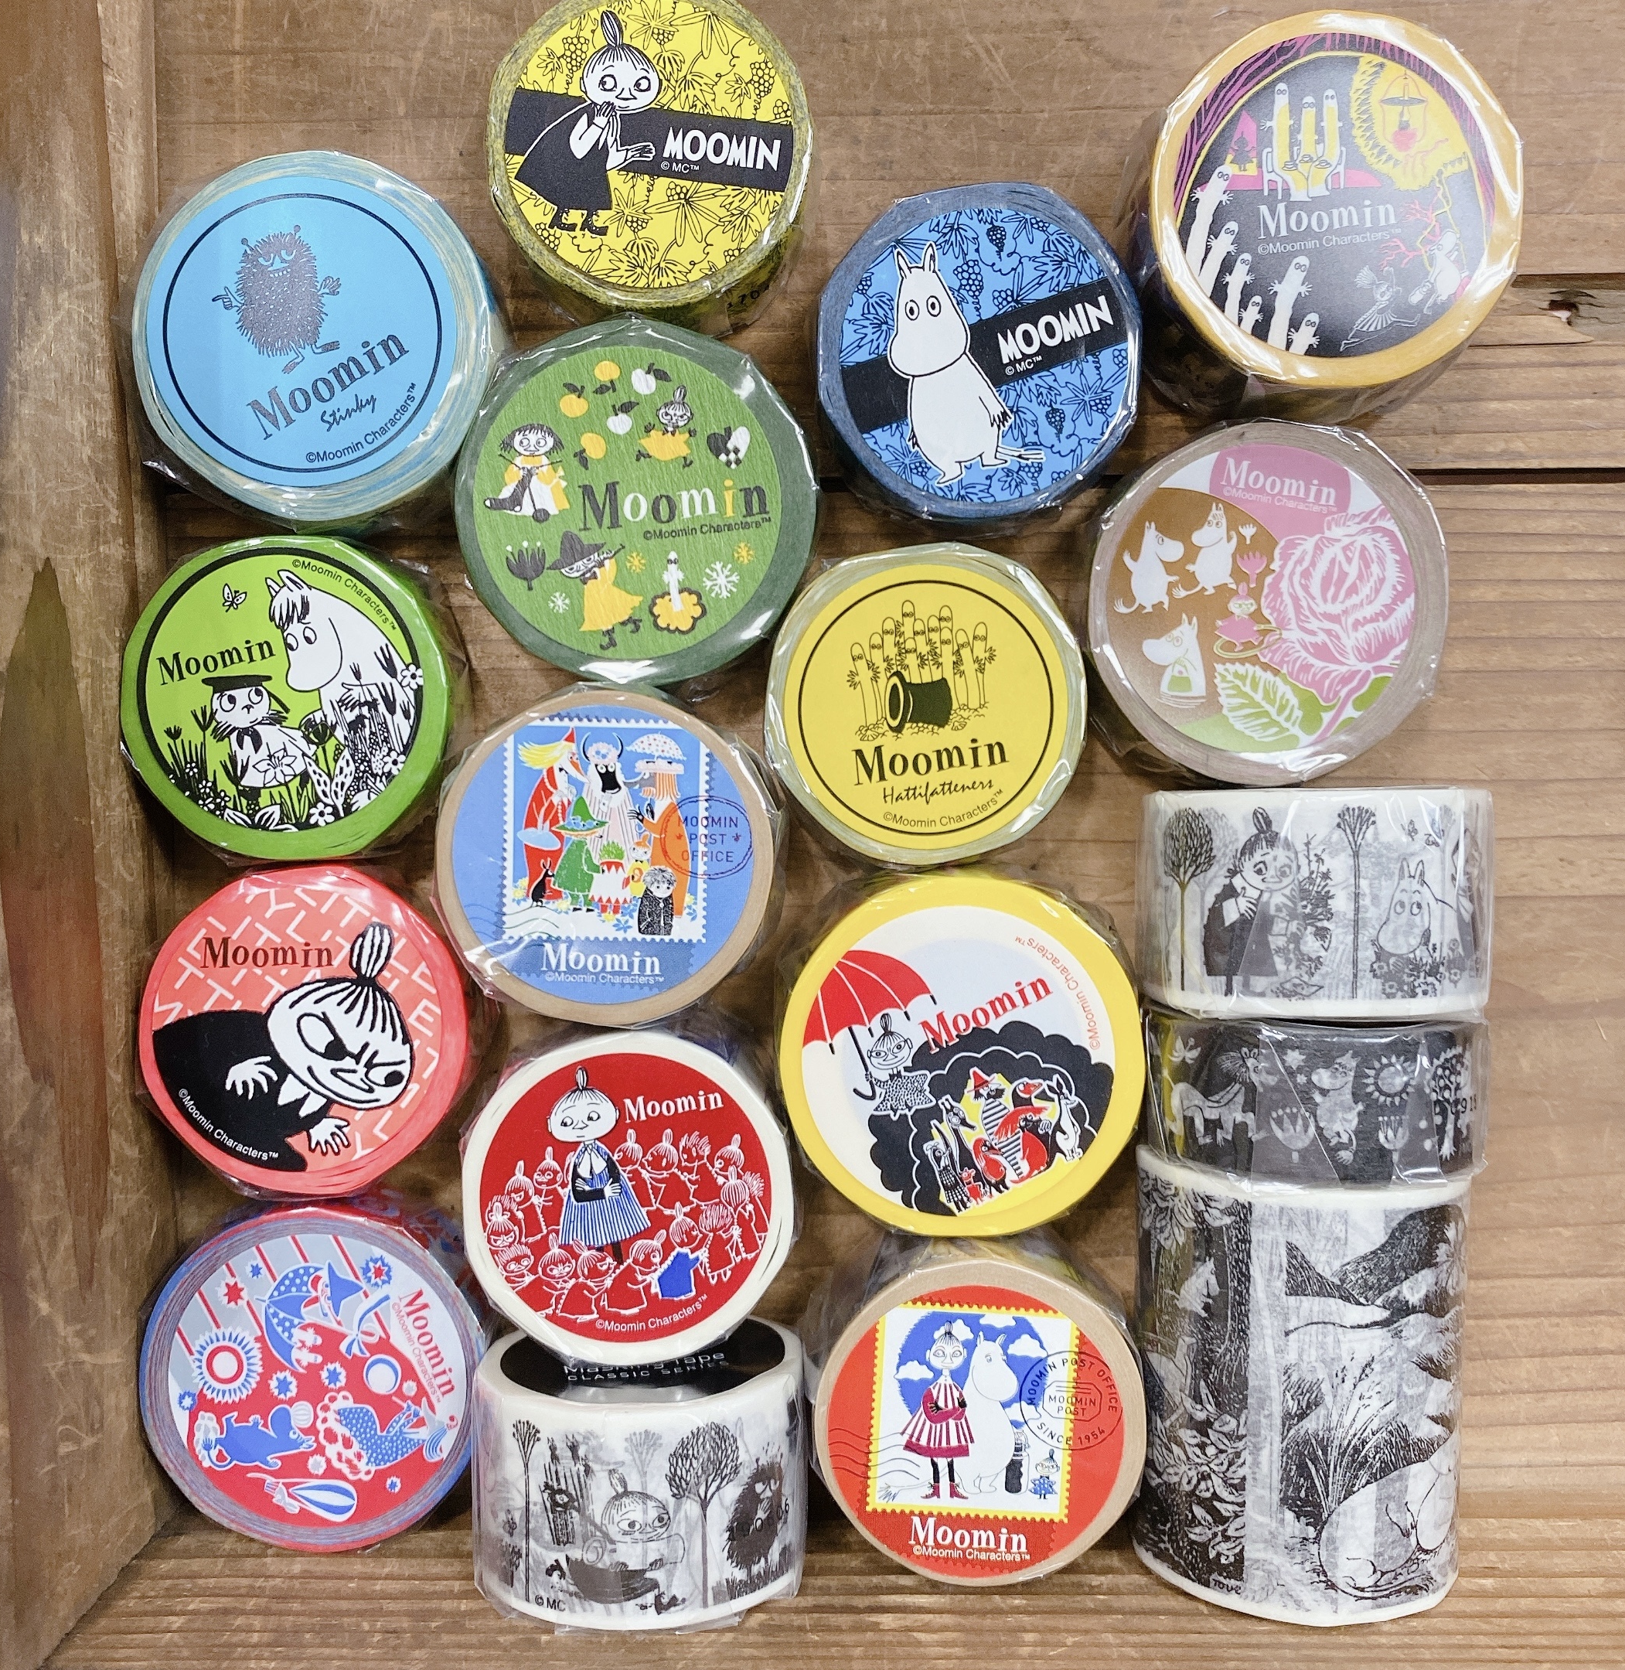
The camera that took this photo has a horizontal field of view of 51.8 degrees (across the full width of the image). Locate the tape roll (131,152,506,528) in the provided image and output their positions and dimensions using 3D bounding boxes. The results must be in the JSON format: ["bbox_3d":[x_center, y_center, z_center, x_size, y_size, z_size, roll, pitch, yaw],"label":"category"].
[{"bbox_3d":[-0.077,-0.077,0.266,0.056,0.017,0.056,0,91,-1],"label":"tape roll"}]

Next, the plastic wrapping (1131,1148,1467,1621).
[{"bbox_3d":[0.073,0.078,0.252,0.048,0.048,0.060,0,90,0],"label":"plastic wrapping"}]

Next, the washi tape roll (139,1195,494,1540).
[{"bbox_3d":[-0.077,0.083,0.267,0.053,0.020,0.053,0,91,-1],"label":"washi tape roll"}]

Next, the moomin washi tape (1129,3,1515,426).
[{"bbox_3d":[0.077,-0.094,0.261,0.055,0.029,0.055,0,90,0],"label":"moomin washi tape"}]

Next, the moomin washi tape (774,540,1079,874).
[{"bbox_3d":[0.017,-0.020,0.268,0.049,0.018,0.049,0,91,-1],"label":"moomin washi tape"}]

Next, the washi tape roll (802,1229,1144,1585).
[{"bbox_3d":[0.025,0.088,0.266,0.050,0.026,0.050,0,91,-1],"label":"washi tape roll"}]

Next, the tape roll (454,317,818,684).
[{"bbox_3d":[-0.027,-0.051,0.266,0.055,0.019,0.055,0,90,0],"label":"tape roll"}]

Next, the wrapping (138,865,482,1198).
[{"bbox_3d":[-0.079,0.030,0.268,0.051,0.017,0.051,0,91,-1],"label":"wrapping"}]

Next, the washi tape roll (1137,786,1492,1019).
[{"bbox_3d":[0.074,0.009,0.250,0.050,0.050,0.030,0,90,0],"label":"washi tape roll"}]

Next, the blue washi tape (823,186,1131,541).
[{"bbox_3d":[0.026,-0.075,0.267,0.050,0.018,0.050,0,91,-1],"label":"blue washi tape"}]

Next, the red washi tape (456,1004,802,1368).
[{"bbox_3d":[-0.027,0.053,0.260,0.049,0.030,0.049,0,90,0],"label":"red washi tape"}]

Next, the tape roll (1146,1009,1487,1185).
[{"bbox_3d":[0.076,0.037,0.255,0.049,0.049,0.020,1,91,-1],"label":"tape roll"}]

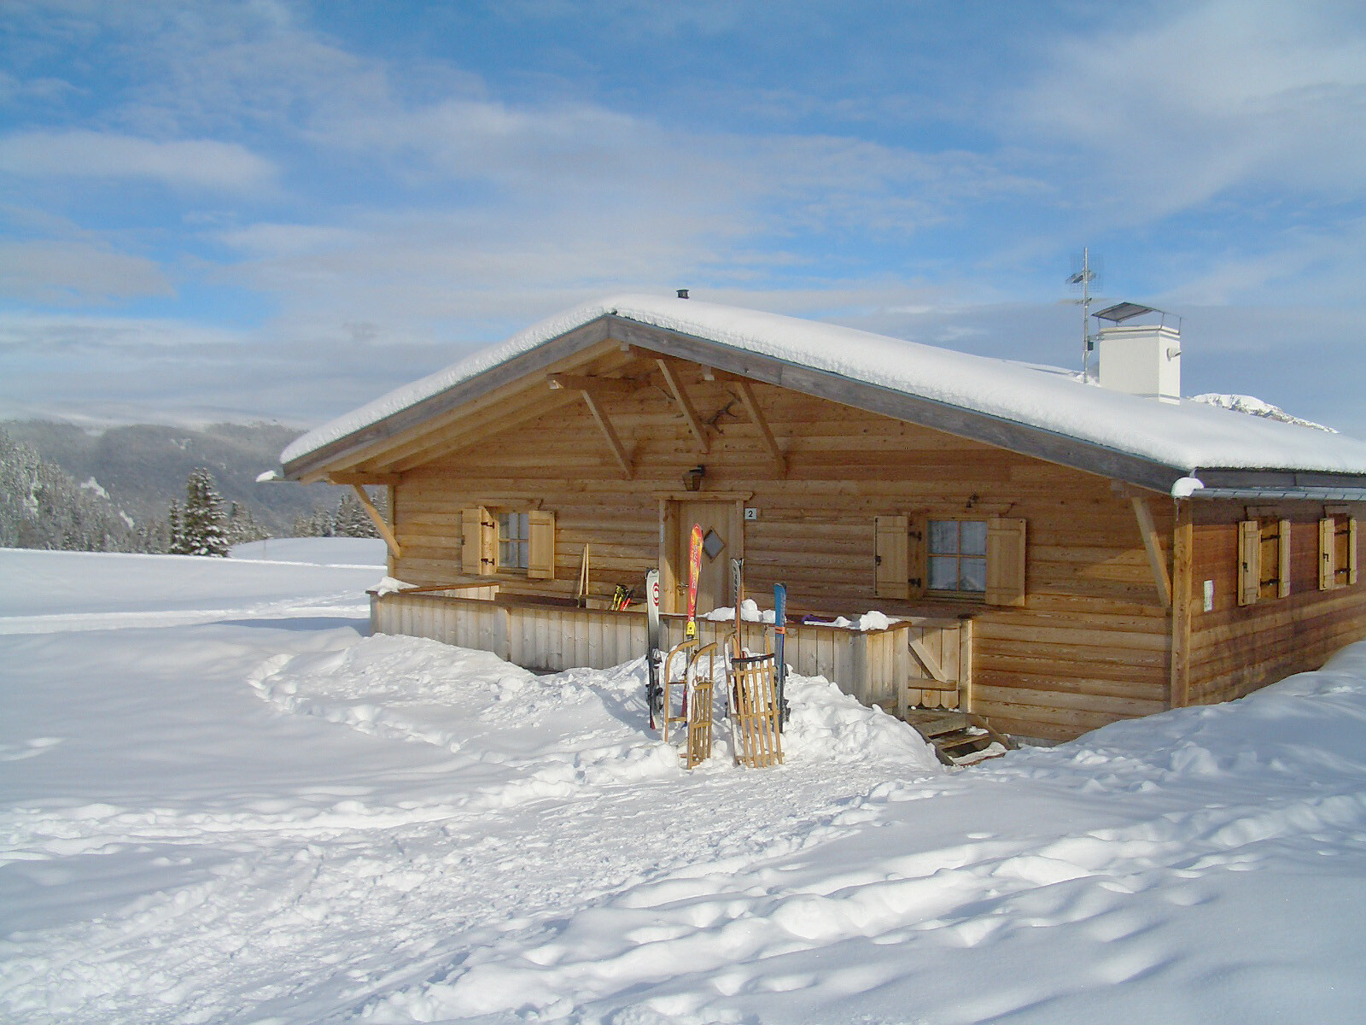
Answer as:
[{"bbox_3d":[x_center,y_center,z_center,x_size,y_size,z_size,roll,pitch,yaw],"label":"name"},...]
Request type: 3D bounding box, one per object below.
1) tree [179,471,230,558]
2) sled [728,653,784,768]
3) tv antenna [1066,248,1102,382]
[{"bbox_3d":[-32.885,0.110,95.000,3.500,6.200,3.500,0,1,0],"label":"tree"},{"bbox_3d":[0.561,1.445,10.750,0.350,1.050,0.230,-5,-3,-16],"label":"sled"},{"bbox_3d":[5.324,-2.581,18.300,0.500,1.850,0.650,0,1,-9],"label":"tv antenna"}]

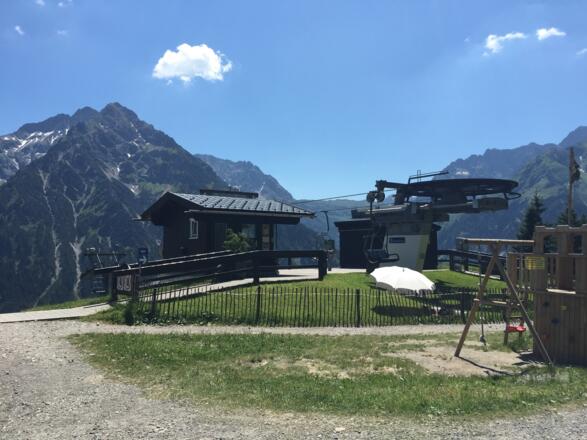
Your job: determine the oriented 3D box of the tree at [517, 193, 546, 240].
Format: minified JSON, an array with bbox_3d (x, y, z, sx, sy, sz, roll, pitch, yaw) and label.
[{"bbox_3d":[17.791,1.428,36.000,4.100,7.200,4.100,0,-3,0],"label":"tree"}]

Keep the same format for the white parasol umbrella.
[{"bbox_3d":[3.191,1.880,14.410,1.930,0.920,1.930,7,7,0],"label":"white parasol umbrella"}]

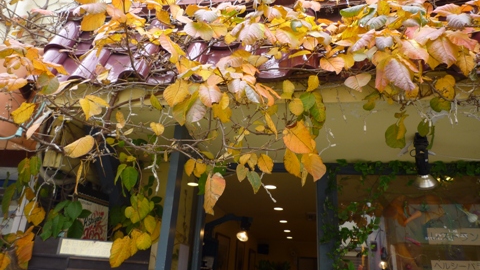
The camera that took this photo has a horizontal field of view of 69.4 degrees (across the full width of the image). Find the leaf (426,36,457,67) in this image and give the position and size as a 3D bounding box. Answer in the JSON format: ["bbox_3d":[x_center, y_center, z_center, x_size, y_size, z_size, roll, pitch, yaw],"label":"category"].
[{"bbox_3d":[0.858,-0.356,1.480,0.115,0.126,0.050,-4,-24,20],"label":"leaf"}]

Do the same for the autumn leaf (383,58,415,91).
[{"bbox_3d":[0.666,-0.253,1.460,0.122,0.130,0.070,-1,-20,13],"label":"autumn leaf"}]

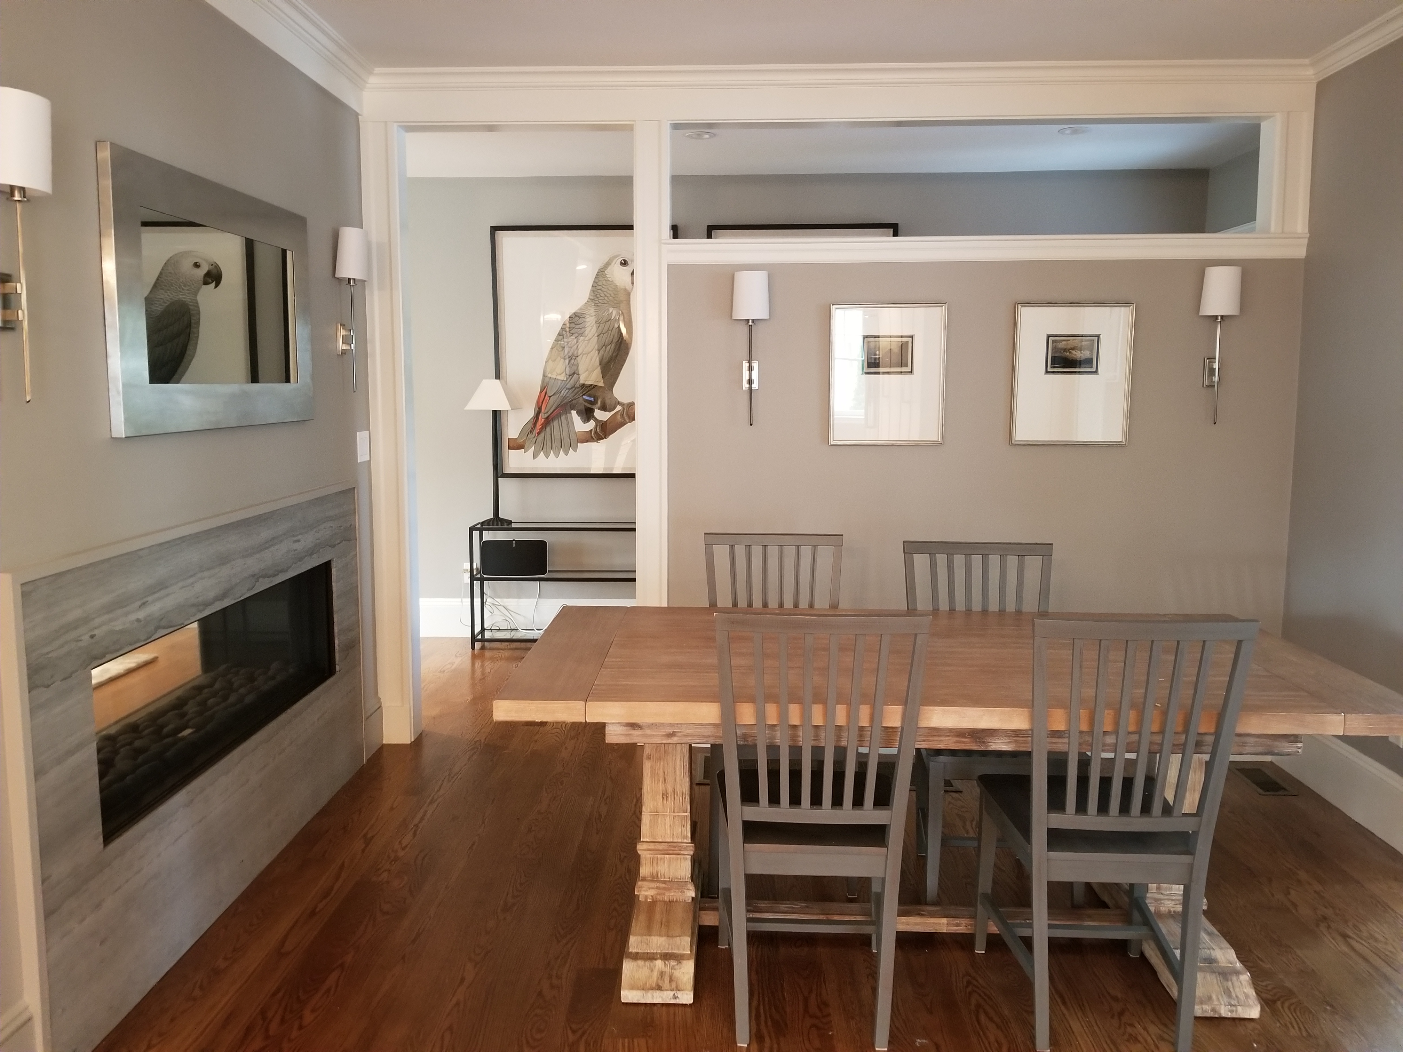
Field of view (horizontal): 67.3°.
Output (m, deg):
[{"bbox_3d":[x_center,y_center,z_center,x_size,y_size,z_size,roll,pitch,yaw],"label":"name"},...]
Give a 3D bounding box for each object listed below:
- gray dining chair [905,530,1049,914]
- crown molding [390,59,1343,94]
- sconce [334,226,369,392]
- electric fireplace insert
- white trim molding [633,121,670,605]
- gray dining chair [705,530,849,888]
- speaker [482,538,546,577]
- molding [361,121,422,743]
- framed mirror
[{"bbox_3d":[0.822,0.559,2.990,0.450,0.972,0.520,1,8,4],"label":"gray dining chair"},{"bbox_3d":[0.482,-1.643,3.841,3.470,0.075,0.065,0,8,2],"label":"crown molding"},{"bbox_3d":[-1.254,-0.775,3.798,0.107,0.575,0.140,0,8,1],"label":"sconce"},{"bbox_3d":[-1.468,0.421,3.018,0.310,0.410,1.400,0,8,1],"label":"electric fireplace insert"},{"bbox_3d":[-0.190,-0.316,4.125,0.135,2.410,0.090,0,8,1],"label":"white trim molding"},{"bbox_3d":[0.226,0.540,3.144,0.450,0.972,0.520,0,8,3],"label":"gray dining chair"},{"bbox_3d":[-1.024,0.171,5.790,0.364,0.203,0.154,0,8,1],"label":"speaker"},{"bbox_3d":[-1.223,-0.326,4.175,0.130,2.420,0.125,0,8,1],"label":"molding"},{"bbox_3d":[-1.312,-0.600,2.914,0.035,0.655,1.100,0,8,1],"label":"framed mirror"}]

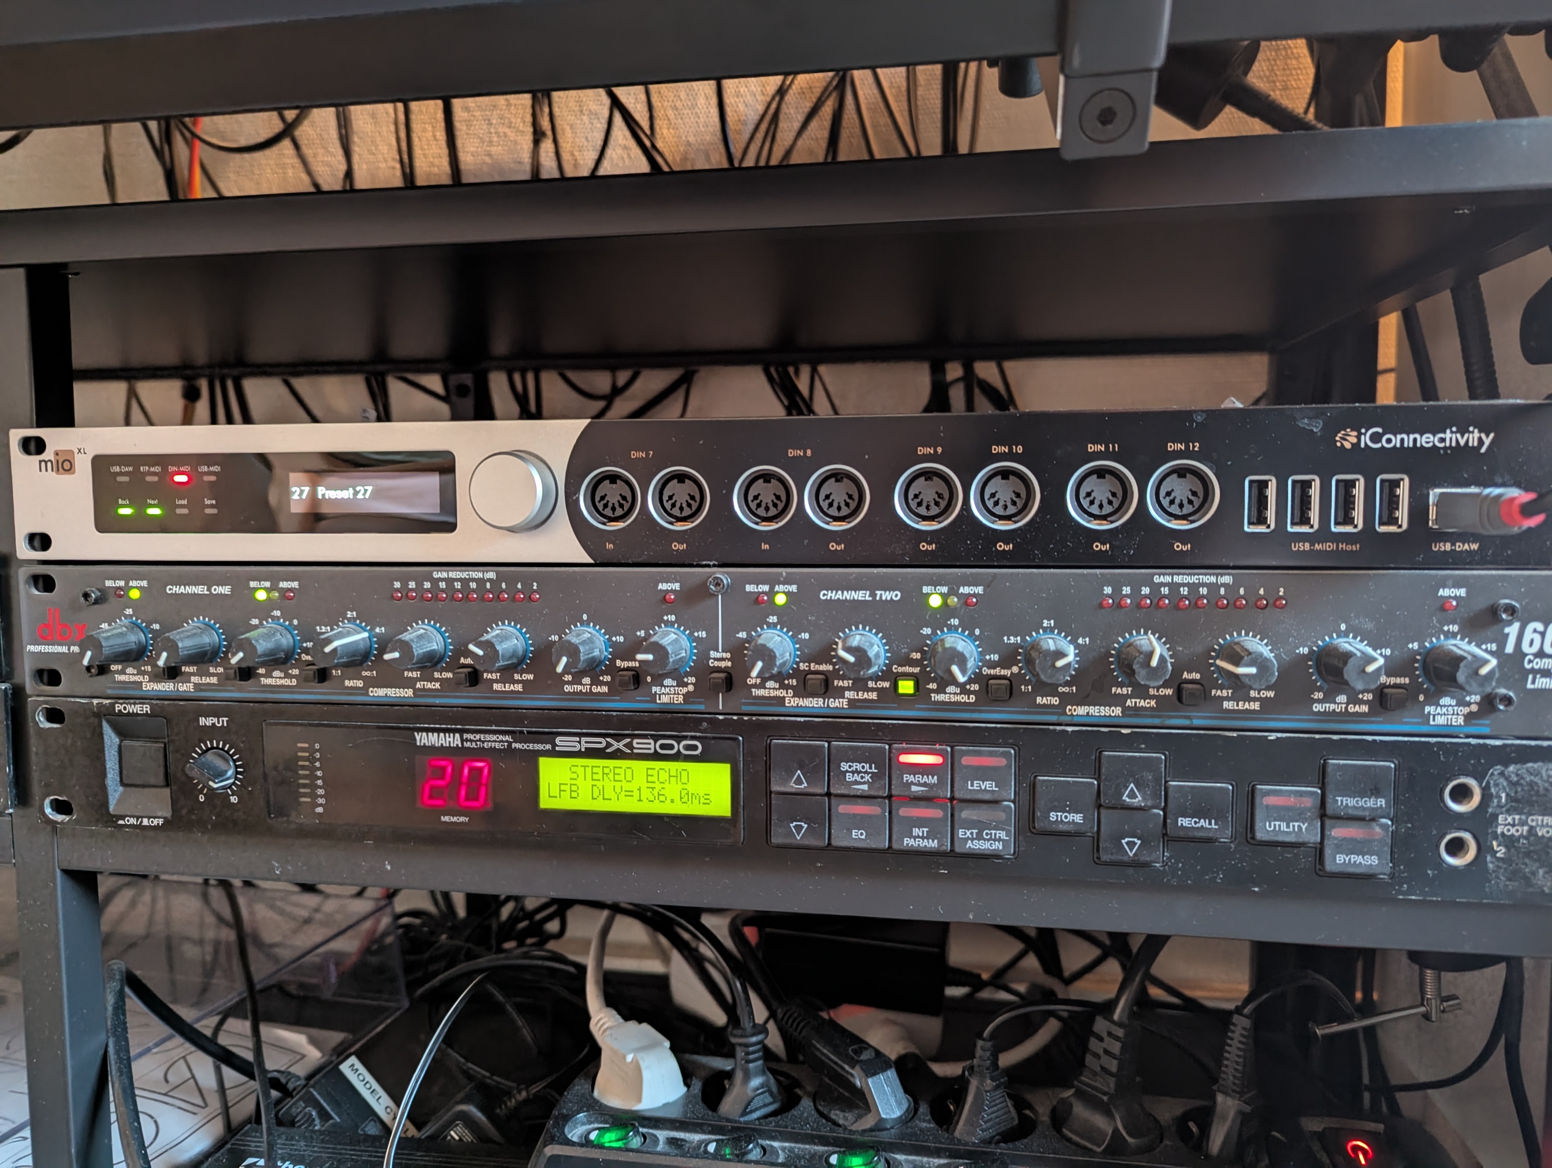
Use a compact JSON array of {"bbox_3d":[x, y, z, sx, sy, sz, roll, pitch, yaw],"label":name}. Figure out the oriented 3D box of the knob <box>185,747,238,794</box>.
[{"bbox_3d":[-0.186,0.062,0.351,0.015,0.015,0.009,0,5,10],"label":"knob"}]

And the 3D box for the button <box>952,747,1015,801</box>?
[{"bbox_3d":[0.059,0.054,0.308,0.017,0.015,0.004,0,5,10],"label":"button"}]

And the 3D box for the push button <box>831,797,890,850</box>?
[{"bbox_3d":[0.025,0.071,0.321,0.017,0.015,0.005,0,5,10],"label":"push button"}]

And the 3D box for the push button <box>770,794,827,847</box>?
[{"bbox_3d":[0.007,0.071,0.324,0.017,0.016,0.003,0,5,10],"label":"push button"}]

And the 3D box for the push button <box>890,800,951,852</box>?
[{"bbox_3d":[0.043,0.071,0.318,0.017,0.015,0.005,0,5,10],"label":"push button"}]

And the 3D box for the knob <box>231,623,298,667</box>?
[{"bbox_3d":[-0.163,0.021,0.341,0.014,0.014,0.015,0,5,10],"label":"knob"}]

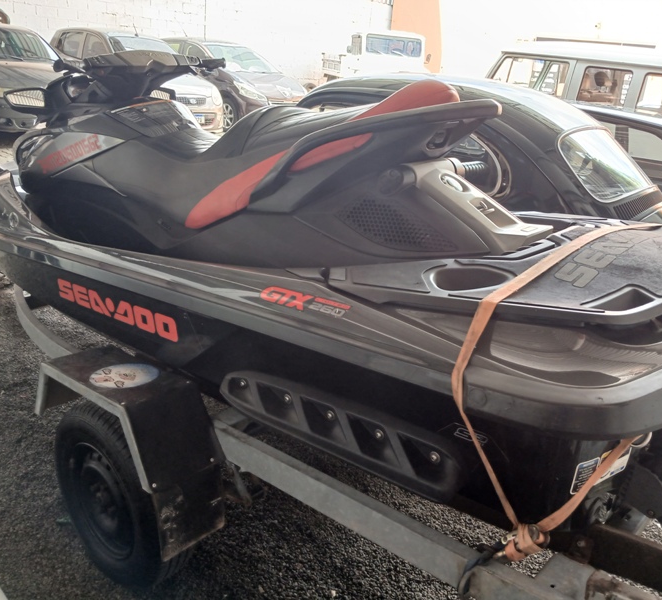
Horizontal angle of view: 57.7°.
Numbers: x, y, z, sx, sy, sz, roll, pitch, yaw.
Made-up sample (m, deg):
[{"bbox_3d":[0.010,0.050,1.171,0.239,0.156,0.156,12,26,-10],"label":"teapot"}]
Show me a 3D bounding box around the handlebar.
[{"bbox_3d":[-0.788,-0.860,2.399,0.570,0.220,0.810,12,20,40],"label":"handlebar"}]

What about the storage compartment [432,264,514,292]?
[{"bbox_3d":[0.271,-0.003,1.206,0.200,0.095,0.205,12,20,40],"label":"storage compartment"}]

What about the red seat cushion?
[{"bbox_3d":[-0.033,-0.429,1.819,0.940,0.380,0.470,12,20,40],"label":"red seat cushion"}]

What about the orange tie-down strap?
[{"bbox_3d":[0.640,0.132,1.316,0.330,0.475,1.205,12,20,40],"label":"orange tie-down strap"}]

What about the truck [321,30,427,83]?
[{"bbox_3d":[1.084,-5.221,14.110,1.680,1.950,4.600,0,23,-15],"label":"truck"}]

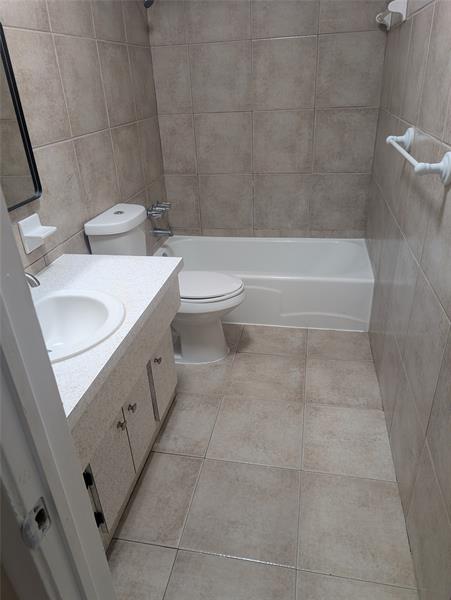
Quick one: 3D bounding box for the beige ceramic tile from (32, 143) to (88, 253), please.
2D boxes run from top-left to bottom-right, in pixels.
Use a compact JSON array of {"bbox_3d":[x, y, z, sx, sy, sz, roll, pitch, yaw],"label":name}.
[{"bbox_3d":[-0.731,-0.464,1.831,0.010,0.413,0.412,3,29,11],"label":"beige ceramic tile"}]

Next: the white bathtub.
[{"bbox_3d":[0.236,-0.141,3.003,1.485,0.386,0.689,3,28,11],"label":"white bathtub"}]

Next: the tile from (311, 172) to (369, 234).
[{"bbox_3d":[0.806,-0.686,2.958,0.394,0.405,0.010,3,29,11],"label":"tile"}]

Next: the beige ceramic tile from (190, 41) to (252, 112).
[{"bbox_3d":[-0.026,-1.462,2.751,0.409,0.408,0.010,3,28,11],"label":"beige ceramic tile"}]

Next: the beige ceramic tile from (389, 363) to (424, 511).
[{"bbox_3d":[0.681,0.527,1.569,0.014,0.419,0.394,3,29,11],"label":"beige ceramic tile"}]

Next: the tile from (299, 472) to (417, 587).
[{"bbox_3d":[0.464,0.817,1.525,0.371,0.010,0.398,3,29,11],"label":"tile"}]

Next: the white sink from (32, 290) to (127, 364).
[{"bbox_3d":[-0.562,0.146,1.381,0.477,0.180,0.477,3,29,11],"label":"white sink"}]

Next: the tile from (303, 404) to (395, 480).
[{"bbox_3d":[0.541,0.629,1.870,0.371,0.010,0.401,3,29,11],"label":"tile"}]

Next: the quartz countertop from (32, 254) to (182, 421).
[{"bbox_3d":[-0.566,0.077,1.396,0.564,0.039,1.086,3,29,11],"label":"quartz countertop"}]

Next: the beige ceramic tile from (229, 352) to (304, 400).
[{"bbox_3d":[0.237,0.429,2.349,0.423,0.010,0.406,3,28,11],"label":"beige ceramic tile"}]

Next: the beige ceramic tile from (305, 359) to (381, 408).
[{"bbox_3d":[0.614,0.439,2.205,0.367,0.014,0.405,3,29,11],"label":"beige ceramic tile"}]

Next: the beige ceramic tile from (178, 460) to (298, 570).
[{"bbox_3d":[0.077,0.798,1.601,0.418,0.010,0.398,3,29,11],"label":"beige ceramic tile"}]

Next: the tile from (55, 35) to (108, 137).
[{"bbox_3d":[-0.683,-1.029,2.009,0.014,0.405,0.399,3,29,11],"label":"tile"}]

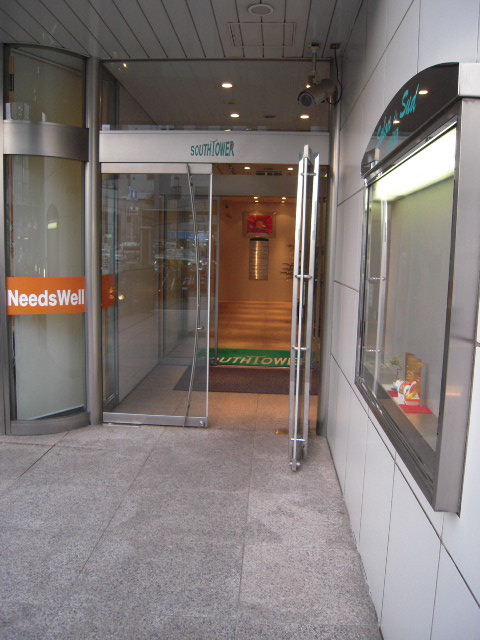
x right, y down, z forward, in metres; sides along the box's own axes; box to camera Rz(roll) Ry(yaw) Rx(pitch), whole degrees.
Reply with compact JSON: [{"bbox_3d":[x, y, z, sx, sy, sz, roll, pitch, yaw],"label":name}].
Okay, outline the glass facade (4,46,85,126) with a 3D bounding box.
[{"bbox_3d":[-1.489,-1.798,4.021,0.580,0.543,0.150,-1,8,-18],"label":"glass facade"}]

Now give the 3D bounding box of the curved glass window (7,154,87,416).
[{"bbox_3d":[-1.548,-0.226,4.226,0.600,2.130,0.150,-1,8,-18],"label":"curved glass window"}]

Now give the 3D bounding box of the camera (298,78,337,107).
[{"bbox_3d":[0.573,-1.683,3.830,0.130,0.140,0.290,9,39,47],"label":"camera"}]

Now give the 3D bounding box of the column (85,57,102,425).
[{"bbox_3d":[-1.236,-0.587,4.397,0.120,3.031,0.120,2,7,3],"label":"column"}]

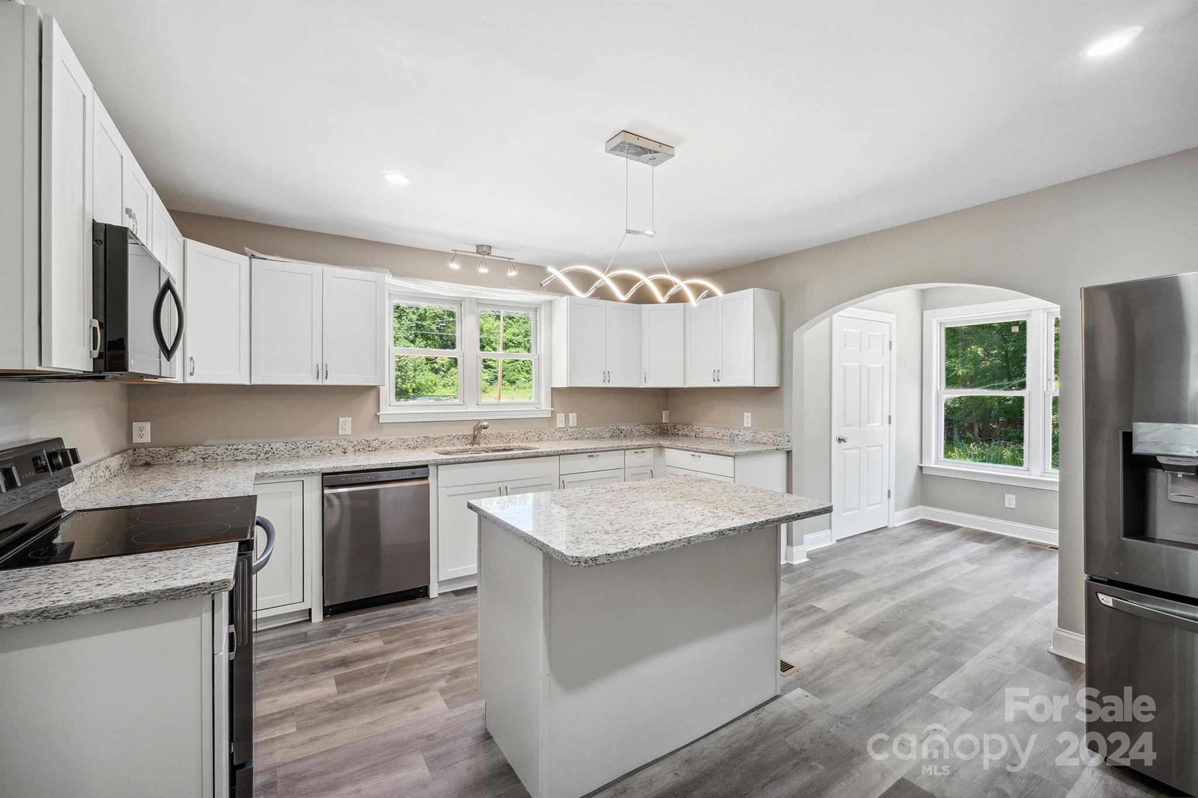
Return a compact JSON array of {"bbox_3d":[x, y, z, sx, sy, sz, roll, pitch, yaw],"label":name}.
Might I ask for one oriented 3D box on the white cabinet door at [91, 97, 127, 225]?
[{"bbox_3d":[-1.432,-0.644,1.453,0.025,0.355,0.370,0,1,-33],"label":"white cabinet door"}]

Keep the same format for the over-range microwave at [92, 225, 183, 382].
[{"bbox_3d":[-1.622,-0.270,1.565,0.424,0.400,0.757,0,1,-33],"label":"over-range microwave"}]

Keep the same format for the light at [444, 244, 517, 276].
[{"bbox_3d":[-0.865,-1.053,3.766,0.528,0.196,0.121,0,1,-32],"label":"light"}]

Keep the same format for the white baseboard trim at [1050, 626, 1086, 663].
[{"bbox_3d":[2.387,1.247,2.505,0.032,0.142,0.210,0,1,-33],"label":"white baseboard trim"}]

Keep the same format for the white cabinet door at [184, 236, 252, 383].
[{"bbox_3d":[-2.154,-0.467,2.824,0.022,0.755,0.395,0,1,11],"label":"white cabinet door"}]

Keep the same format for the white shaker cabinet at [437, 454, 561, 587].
[{"bbox_3d":[-0.835,0.818,3.766,0.908,0.799,0.593,0,1,-32],"label":"white shaker cabinet"}]

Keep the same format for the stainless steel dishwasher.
[{"bbox_3d":[-1.512,0.861,3.333,0.603,0.854,0.598,0,1,-32],"label":"stainless steel dishwasher"}]

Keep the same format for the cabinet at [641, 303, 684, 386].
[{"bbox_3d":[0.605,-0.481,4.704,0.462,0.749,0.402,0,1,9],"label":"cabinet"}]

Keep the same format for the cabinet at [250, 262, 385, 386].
[{"bbox_3d":[-1.842,-0.466,3.306,0.750,0.755,0.325,0,1,-33],"label":"cabinet"}]

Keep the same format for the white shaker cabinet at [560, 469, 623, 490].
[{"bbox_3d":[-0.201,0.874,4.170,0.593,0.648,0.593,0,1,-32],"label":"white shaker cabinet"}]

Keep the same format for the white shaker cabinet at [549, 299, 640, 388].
[{"bbox_3d":[-0.026,-0.478,4.458,0.764,0.749,0.317,0,1,-32],"label":"white shaker cabinet"}]

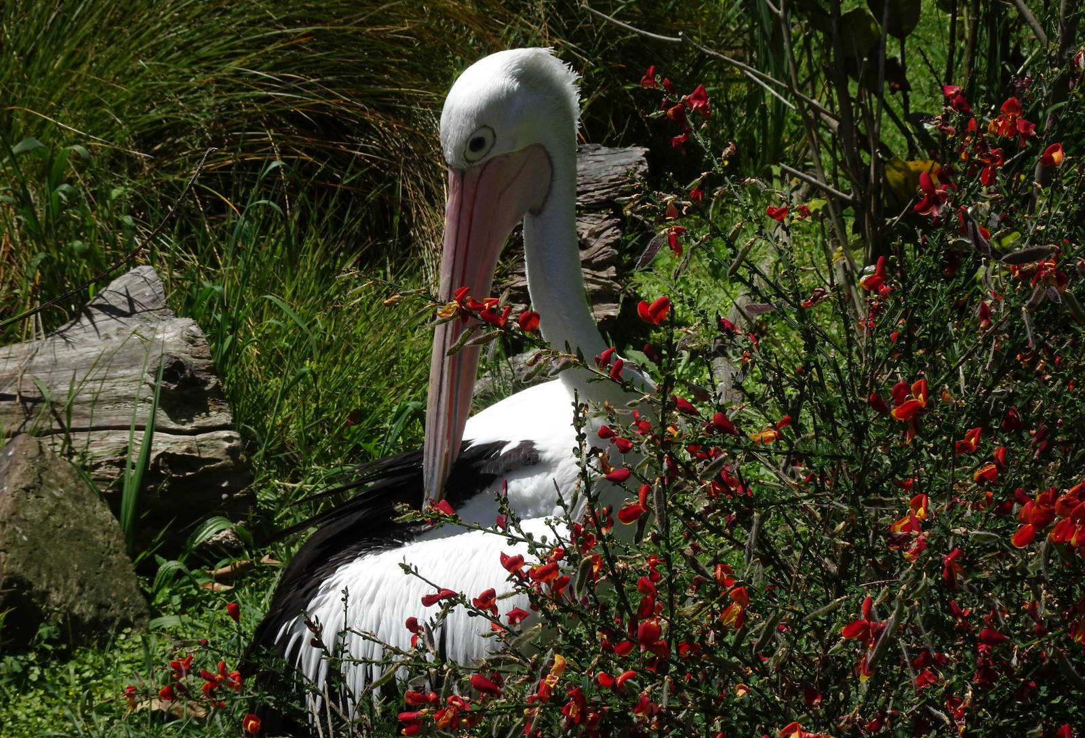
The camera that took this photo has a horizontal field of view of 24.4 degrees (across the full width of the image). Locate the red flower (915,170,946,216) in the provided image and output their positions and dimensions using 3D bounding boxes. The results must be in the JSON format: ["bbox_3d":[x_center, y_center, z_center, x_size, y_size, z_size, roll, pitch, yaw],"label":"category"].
[{"bbox_3d":[0.368,-0.167,2.380,0.032,0.044,0.031,-14,22,-39],"label":"red flower"}]

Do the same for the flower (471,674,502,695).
[{"bbox_3d":[-0.049,0.276,2.200,0.030,0.015,0.013,24,11,-15],"label":"flower"}]

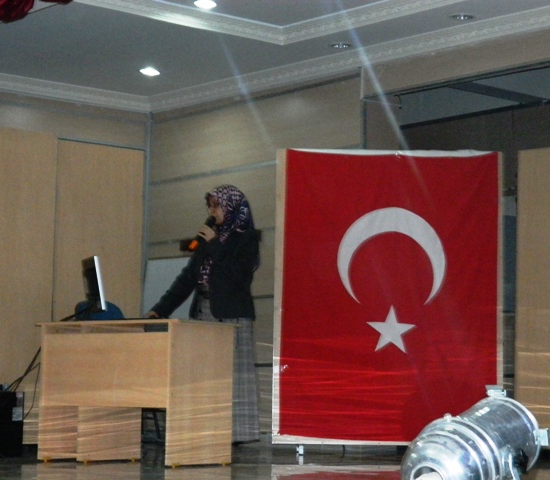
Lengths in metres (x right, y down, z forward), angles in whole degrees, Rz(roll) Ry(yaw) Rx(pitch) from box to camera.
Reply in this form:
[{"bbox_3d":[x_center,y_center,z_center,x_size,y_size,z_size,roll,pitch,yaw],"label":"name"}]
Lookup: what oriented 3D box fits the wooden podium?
[{"bbox_3d":[-0.749,0.830,8.445,0.973,0.759,0.588,-3,-7,34],"label":"wooden podium"}]

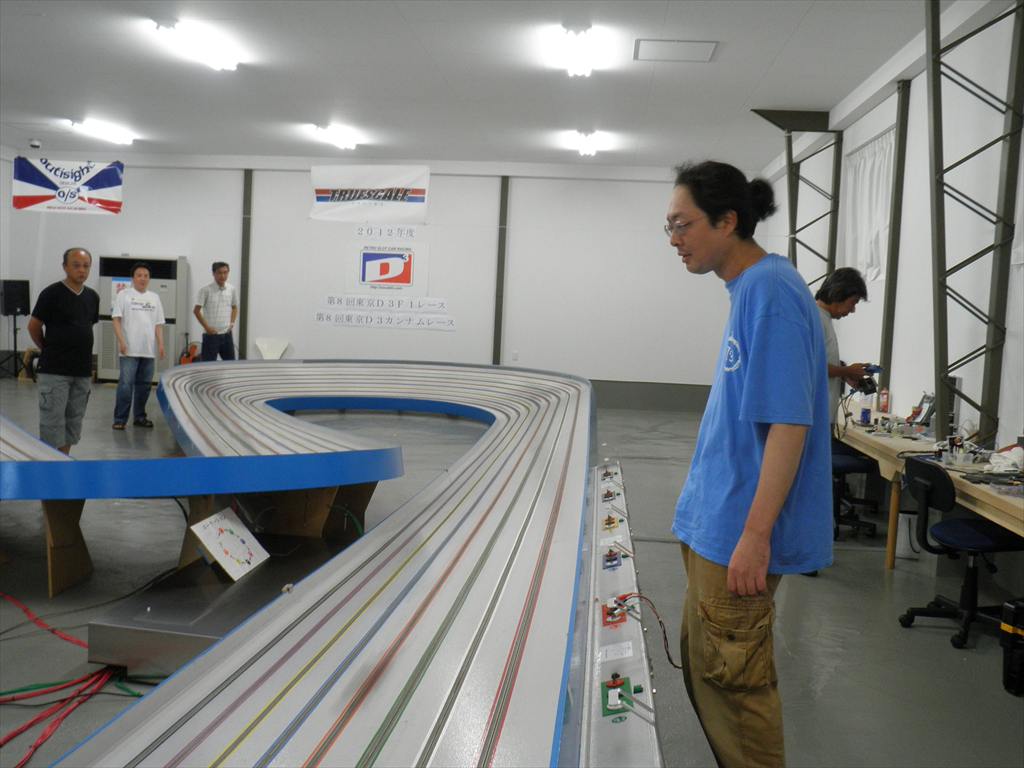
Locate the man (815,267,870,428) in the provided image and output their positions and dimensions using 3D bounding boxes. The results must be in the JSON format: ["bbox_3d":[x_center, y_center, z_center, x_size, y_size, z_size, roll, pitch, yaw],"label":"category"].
[{"bbox_3d":[1.709,0.194,5.500,0.440,1.680,0.480,3,4,9],"label":"man"}]

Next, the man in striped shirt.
[{"bbox_3d":[-3.119,-0.420,10.600,0.470,1.720,0.300,1,5,-25],"label":"man in striped shirt"}]

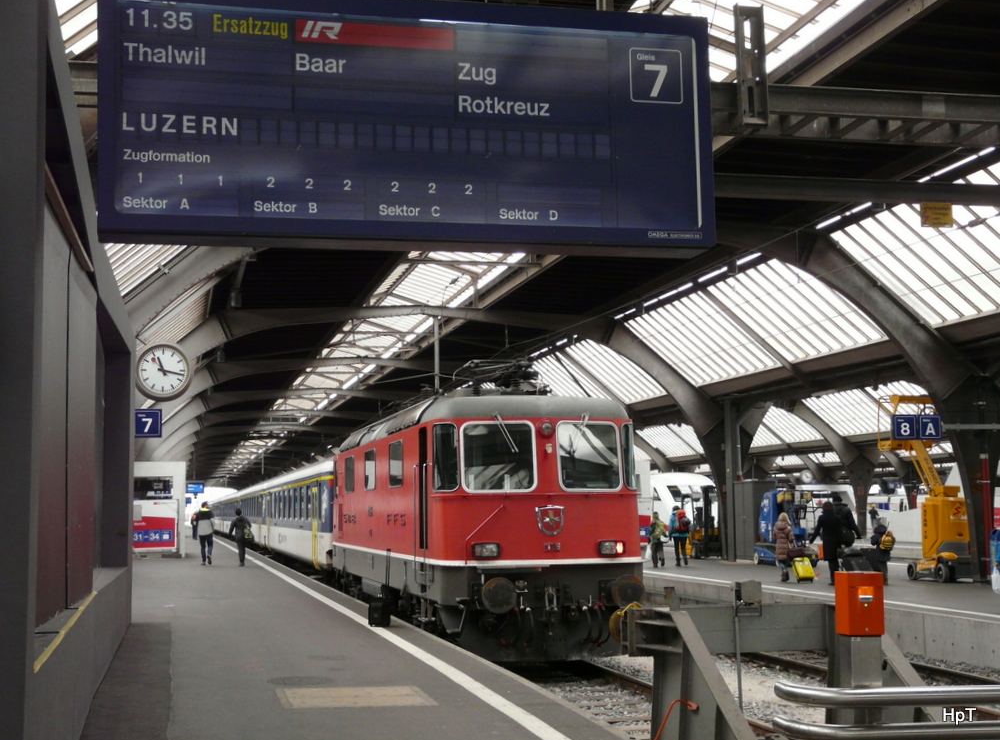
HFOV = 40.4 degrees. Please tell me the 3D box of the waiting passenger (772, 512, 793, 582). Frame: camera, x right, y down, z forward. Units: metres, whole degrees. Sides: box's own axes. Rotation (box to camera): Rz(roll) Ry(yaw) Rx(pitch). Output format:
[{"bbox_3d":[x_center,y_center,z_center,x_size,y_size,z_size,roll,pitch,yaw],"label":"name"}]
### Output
[{"bbox_3d":[5.928,3.702,28.394,0.450,1.437,0.380,1,-6,-14],"label":"waiting passenger"}]

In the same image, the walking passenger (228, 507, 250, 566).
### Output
[{"bbox_3d":[-7.502,4.842,39.255,0.580,1.668,0.450,1,-6,-14],"label":"walking passenger"}]

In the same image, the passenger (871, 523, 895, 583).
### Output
[{"bbox_3d":[7.535,3.628,26.712,0.420,1.199,0.400,1,-6,-14],"label":"passenger"}]

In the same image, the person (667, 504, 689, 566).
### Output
[{"bbox_3d":[4.791,4.419,36.141,0.550,1.600,0.520,1,-6,-14],"label":"person"}]

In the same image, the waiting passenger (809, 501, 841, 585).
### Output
[{"bbox_3d":[6.471,3.448,26.995,0.580,1.646,0.420,1,-6,-14],"label":"waiting passenger"}]

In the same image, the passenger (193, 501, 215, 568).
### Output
[{"bbox_3d":[-8.761,4.863,40.393,0.540,1.882,0.500,1,-6,-14],"label":"passenger"}]

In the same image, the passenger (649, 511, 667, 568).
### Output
[{"bbox_3d":[4.115,4.449,35.588,0.500,1.448,0.450,1,-6,-14],"label":"passenger"}]

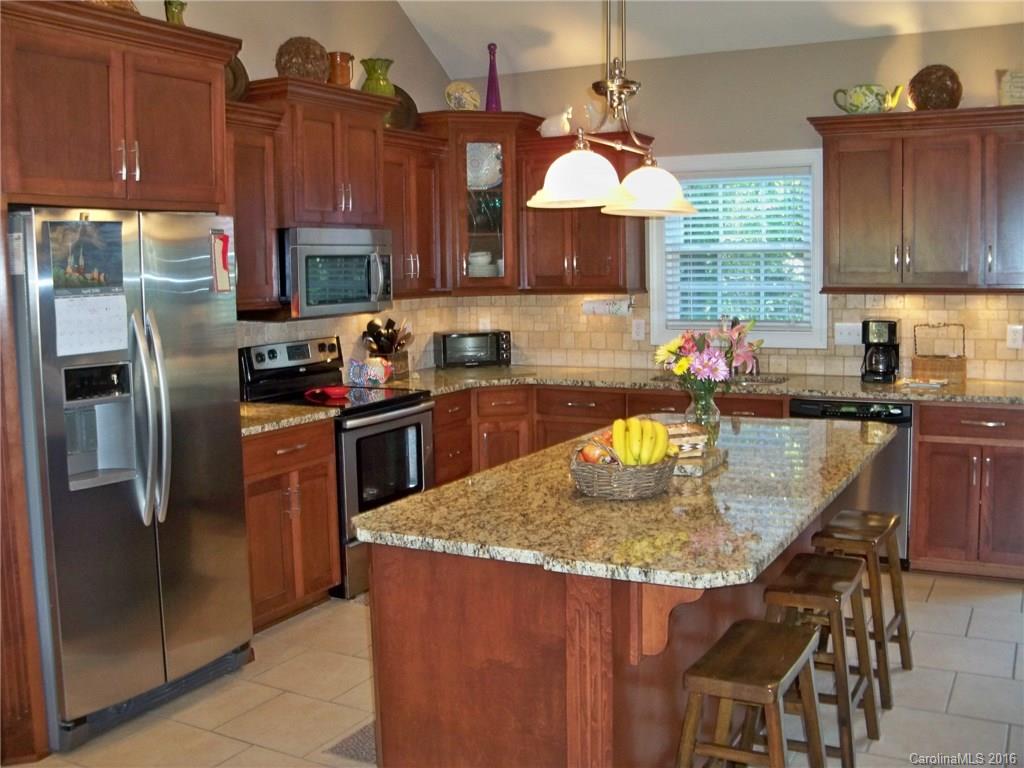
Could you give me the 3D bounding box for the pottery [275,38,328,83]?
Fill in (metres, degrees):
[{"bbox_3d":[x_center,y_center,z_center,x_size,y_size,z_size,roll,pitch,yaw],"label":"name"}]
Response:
[{"bbox_3d":[-1.017,-1.551,5.002,0.250,0.245,0.250,-1,7,0],"label":"pottery"}]

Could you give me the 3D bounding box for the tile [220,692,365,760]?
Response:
[{"bbox_3d":[-0.747,1.171,3.567,0.395,0.010,0.395,3,7,28],"label":"tile"}]

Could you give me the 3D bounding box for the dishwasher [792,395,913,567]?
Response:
[{"bbox_3d":[1.838,0.474,5.504,0.600,0.860,0.600,3,7,28],"label":"dishwasher"}]

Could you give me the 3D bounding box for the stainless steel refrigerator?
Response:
[{"bbox_3d":[-1.541,0.271,3.796,0.800,1.750,0.880,3,7,28],"label":"stainless steel refrigerator"}]

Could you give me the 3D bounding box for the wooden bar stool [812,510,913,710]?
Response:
[{"bbox_3d":[1.264,0.802,3.830,0.330,0.610,0.440,3,8,29],"label":"wooden bar stool"}]

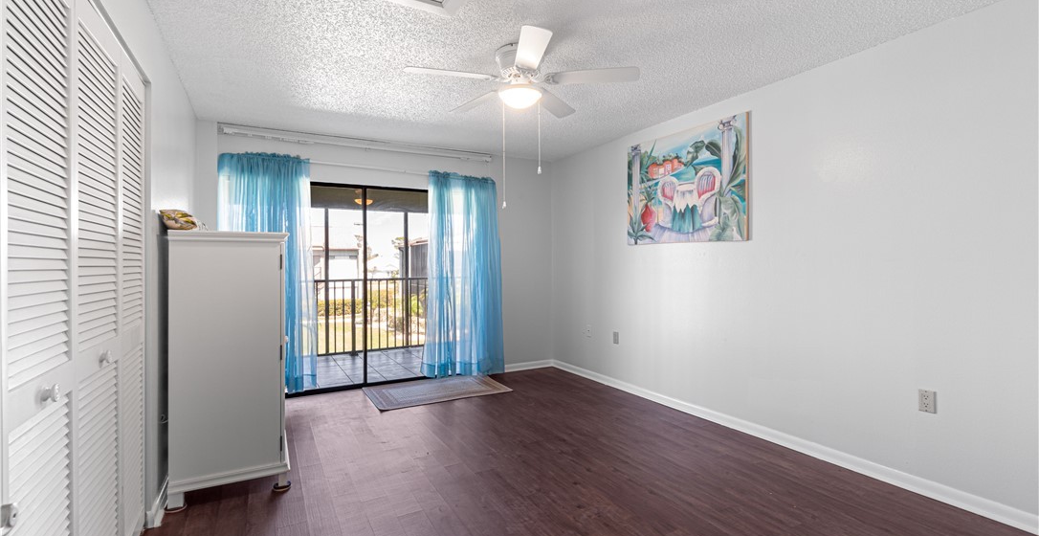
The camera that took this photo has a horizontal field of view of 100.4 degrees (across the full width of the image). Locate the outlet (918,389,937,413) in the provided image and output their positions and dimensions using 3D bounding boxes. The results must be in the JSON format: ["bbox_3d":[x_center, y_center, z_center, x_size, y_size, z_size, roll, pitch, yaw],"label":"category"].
[{"bbox_3d":[2.137,0.699,2.266,0.010,0.115,0.071,0,0,-31],"label":"outlet"}]

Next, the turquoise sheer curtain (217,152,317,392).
[{"bbox_3d":[-2.202,0.086,3.814,0.756,2.096,0.120,0,0,-27],"label":"turquoise sheer curtain"}]

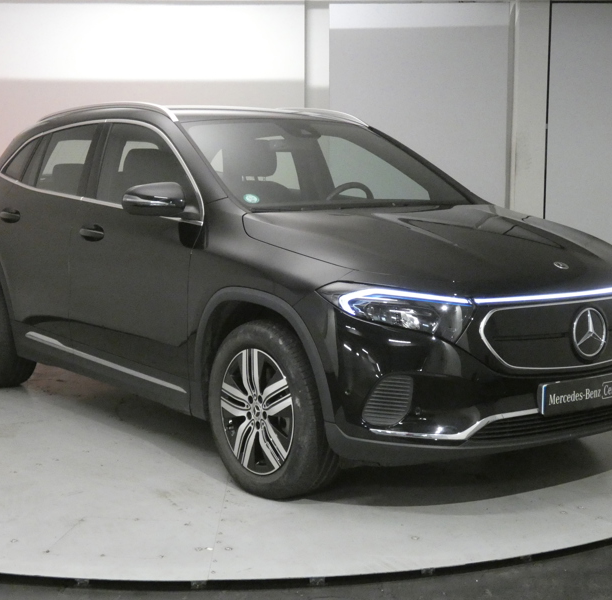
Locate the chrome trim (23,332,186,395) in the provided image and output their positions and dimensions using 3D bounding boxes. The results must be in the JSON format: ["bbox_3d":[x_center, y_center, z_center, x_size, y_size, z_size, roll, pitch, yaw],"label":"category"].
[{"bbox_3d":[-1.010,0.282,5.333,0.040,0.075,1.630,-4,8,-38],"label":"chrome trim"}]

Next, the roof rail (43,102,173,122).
[{"bbox_3d":[-1.045,-0.953,5.685,0.060,0.115,1.480,-5,9,-38],"label":"roof rail"}]

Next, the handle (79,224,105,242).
[{"bbox_3d":[-1.015,-0.314,5.253,0.060,0.080,0.235,-4,8,-38],"label":"handle"}]

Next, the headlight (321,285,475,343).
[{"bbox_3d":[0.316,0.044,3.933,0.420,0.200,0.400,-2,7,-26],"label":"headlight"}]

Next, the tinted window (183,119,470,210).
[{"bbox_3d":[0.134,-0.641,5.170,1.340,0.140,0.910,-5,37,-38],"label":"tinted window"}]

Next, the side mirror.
[{"bbox_3d":[-0.643,-0.430,4.762,0.235,0.150,0.190,-4,8,-38],"label":"side mirror"}]

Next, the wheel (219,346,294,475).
[{"bbox_3d":[-0.129,0.426,4.317,0.180,0.488,0.488,-5,9,-38],"label":"wheel"}]

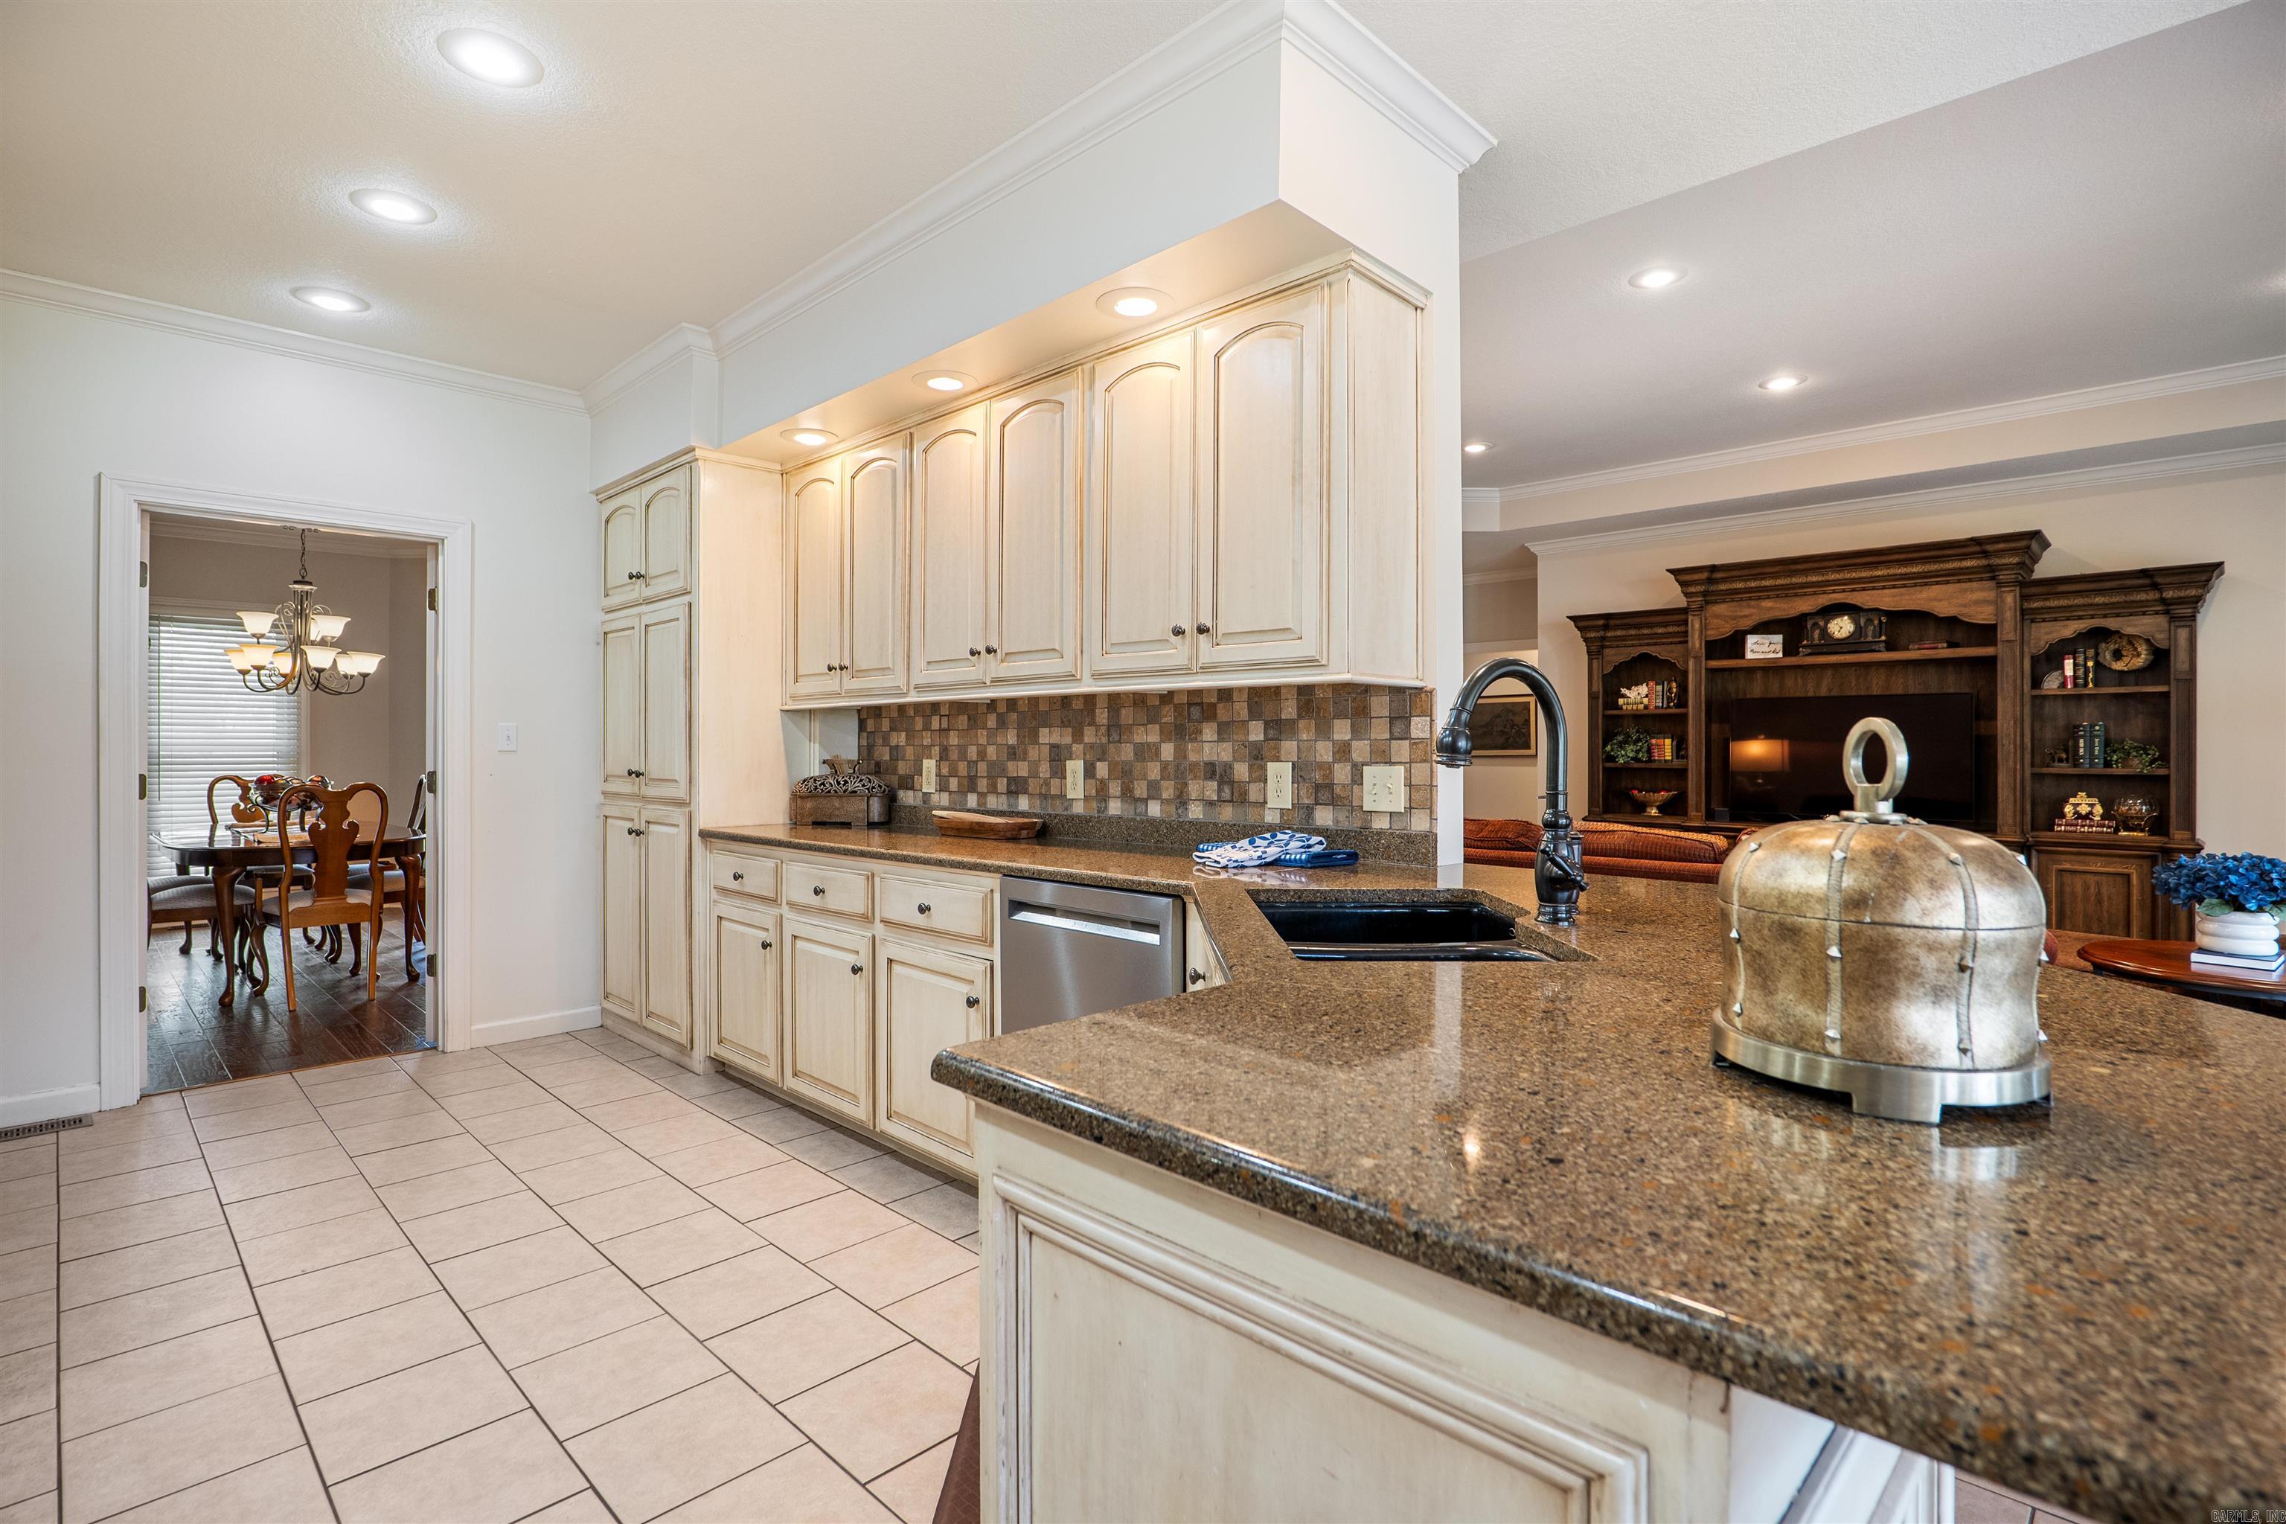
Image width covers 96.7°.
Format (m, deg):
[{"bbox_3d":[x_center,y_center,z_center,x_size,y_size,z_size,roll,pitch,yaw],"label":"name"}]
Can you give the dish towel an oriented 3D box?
[{"bbox_3d":[0.298,0.214,2.551,0.290,0.080,0.180,0,0,-30],"label":"dish towel"}]

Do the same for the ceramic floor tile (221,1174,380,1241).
[{"bbox_3d":[-2.255,1.199,2.730,0.303,0.010,0.296,0,0,43],"label":"ceramic floor tile"}]

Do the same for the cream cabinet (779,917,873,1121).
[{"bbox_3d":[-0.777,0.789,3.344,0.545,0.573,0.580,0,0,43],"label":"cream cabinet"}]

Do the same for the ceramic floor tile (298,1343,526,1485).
[{"bbox_3d":[-1.326,1.180,1.850,0.297,0.010,0.293,0,0,43],"label":"ceramic floor tile"}]

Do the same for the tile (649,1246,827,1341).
[{"bbox_3d":[-0.897,1.180,2.267,0.297,0.010,0.293,0,0,43],"label":"tile"}]

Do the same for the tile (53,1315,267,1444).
[{"bbox_3d":[-1.871,1.180,1.956,0.297,0.010,0.293,0,0,43],"label":"tile"}]

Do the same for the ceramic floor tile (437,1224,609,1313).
[{"bbox_3d":[-1.452,1.180,2.370,0.300,0.010,0.300,0,0,44],"label":"ceramic floor tile"}]

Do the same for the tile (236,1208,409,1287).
[{"bbox_3d":[-1.989,1.177,2.470,0.298,0.010,0.298,0,0,45],"label":"tile"}]

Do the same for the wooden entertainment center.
[{"bbox_3d":[4.253,-0.033,6.130,3.056,2.370,0.600,0,0,39],"label":"wooden entertainment center"}]

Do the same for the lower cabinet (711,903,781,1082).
[{"bbox_3d":[-1.242,0.805,3.786,0.530,0.590,0.540,0,0,43],"label":"lower cabinet"}]

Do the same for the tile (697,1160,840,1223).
[{"bbox_3d":[-1.018,1.178,2.787,0.300,0.010,0.300,0,0,44],"label":"tile"}]

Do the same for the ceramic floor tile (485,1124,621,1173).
[{"bbox_3d":[-1.811,1.198,3.138,0.303,0.010,0.296,0,0,43],"label":"ceramic floor tile"}]

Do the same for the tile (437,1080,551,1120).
[{"bbox_3d":[-2.282,1.195,3.590,0.303,0.010,0.296,0,0,43],"label":"tile"}]

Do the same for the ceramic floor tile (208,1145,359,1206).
[{"bbox_3d":[-2.432,1.175,2.884,0.298,0.010,0.298,0,0,45],"label":"ceramic floor tile"}]

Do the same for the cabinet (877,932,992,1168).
[{"bbox_3d":[-0.374,0.791,2.967,0.533,0.573,0.580,0,0,43],"label":"cabinet"}]

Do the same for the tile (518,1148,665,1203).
[{"bbox_3d":[-1.566,1.180,2.888,0.297,0.010,0.293,0,0,43],"label":"tile"}]

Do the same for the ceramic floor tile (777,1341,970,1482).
[{"bbox_3d":[-0.457,1.183,1.861,0.300,0.010,0.300,0,0,44],"label":"ceramic floor tile"}]

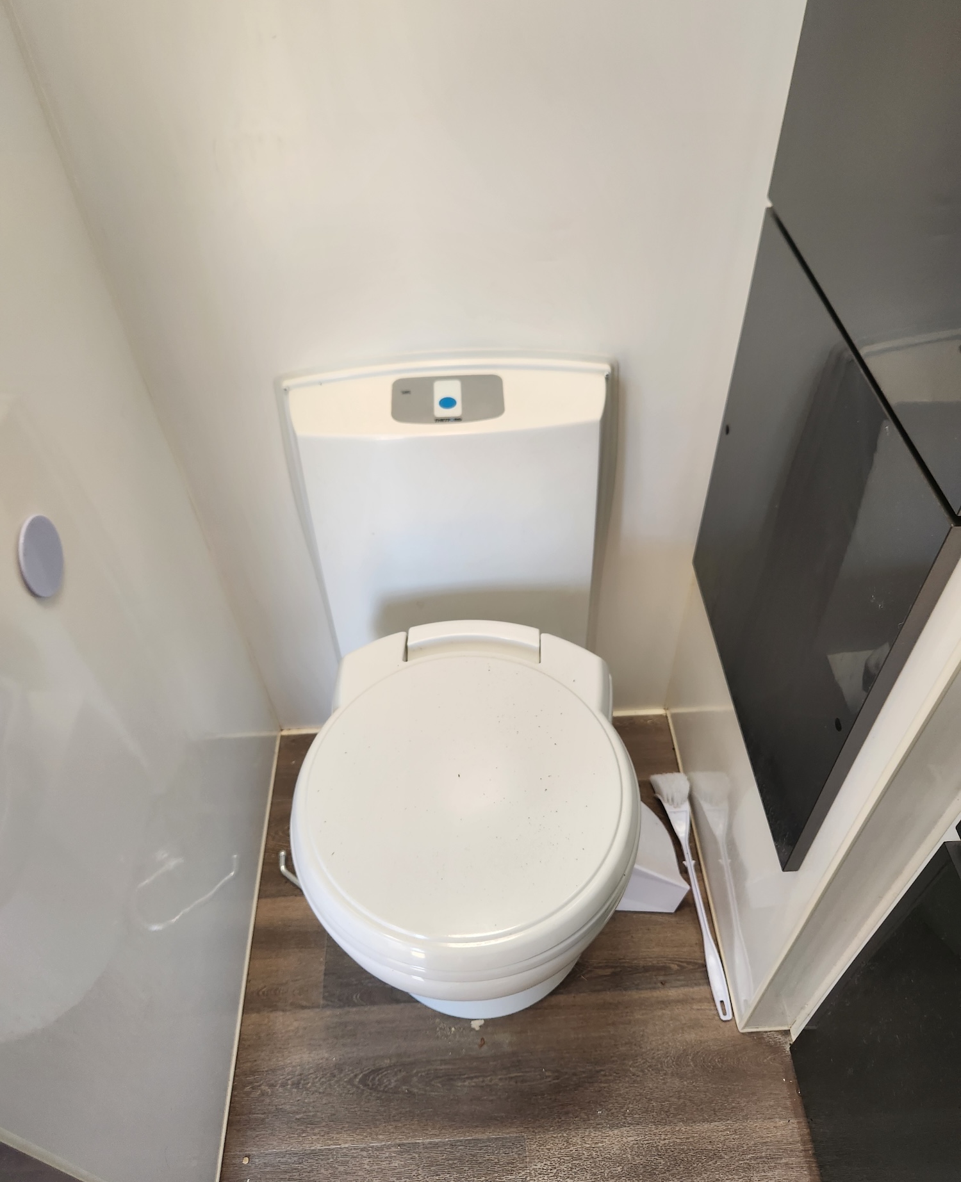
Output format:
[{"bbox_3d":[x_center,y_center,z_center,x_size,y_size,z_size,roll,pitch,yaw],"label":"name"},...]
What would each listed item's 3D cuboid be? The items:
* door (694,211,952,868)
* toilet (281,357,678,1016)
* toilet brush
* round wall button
[{"bbox_3d":[0.306,-0.040,0.861,0.017,0.495,0.448,-3,48,1],"label":"door"},{"bbox_3d":[-0.013,0.193,1.052,0.394,0.749,0.582,-3,48,1],"label":"toilet"},{"bbox_3d":[0.319,0.443,1.277,0.060,0.050,0.366,-6,50,-1],"label":"toilet brush"},{"bbox_3d":[-0.374,-0.029,0.716,0.012,0.067,0.067,-3,48,1],"label":"round wall button"}]

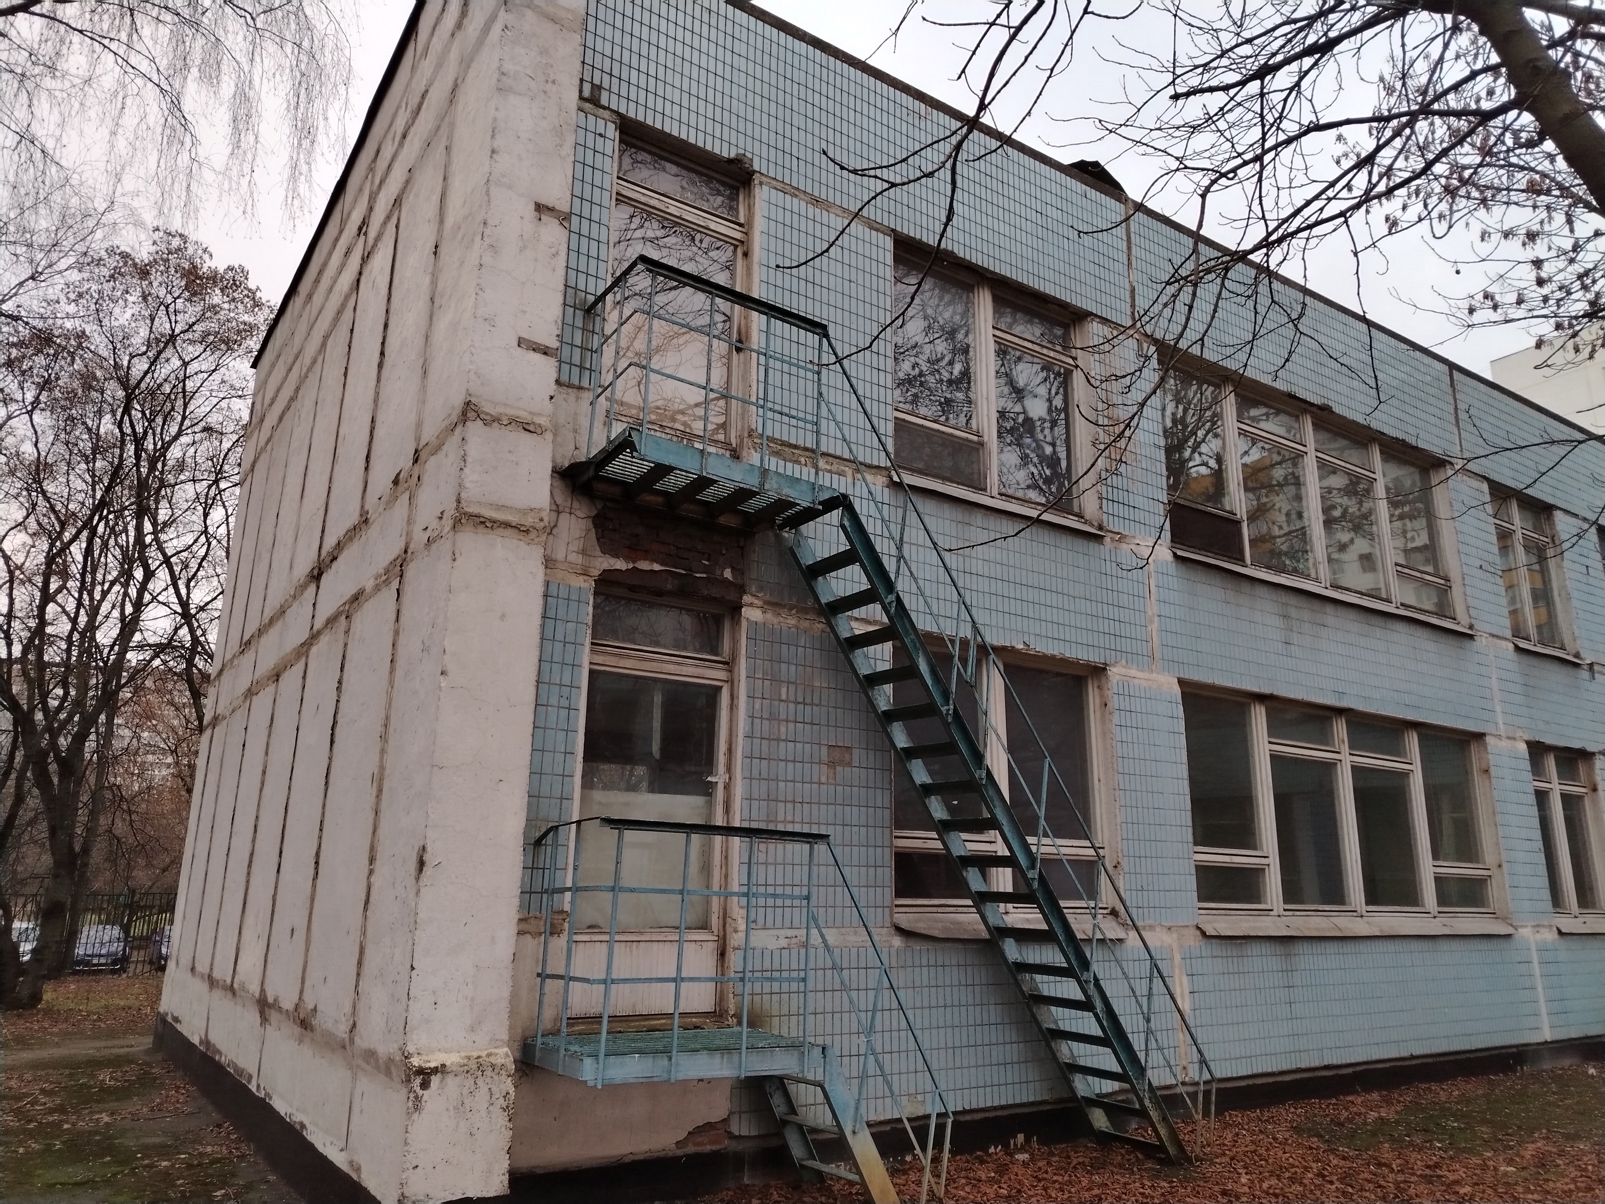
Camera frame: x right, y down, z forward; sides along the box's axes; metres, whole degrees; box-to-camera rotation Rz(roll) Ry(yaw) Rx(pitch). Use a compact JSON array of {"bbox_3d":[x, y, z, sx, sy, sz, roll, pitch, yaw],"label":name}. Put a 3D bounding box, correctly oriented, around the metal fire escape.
[{"bbox_3d":[0.727,0.960,7.412,4.760,5.390,0.830,10,-18,-32],"label":"metal fire escape"}]

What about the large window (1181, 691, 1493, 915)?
[{"bbox_3d":[5.409,2.114,11.113,5.250,1.980,0.150,10,-18,-32],"label":"large window"}]

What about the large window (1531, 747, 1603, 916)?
[{"bbox_3d":[9.188,2.795,13.535,1.730,1.990,0.150,10,-18,-32],"label":"large window"}]

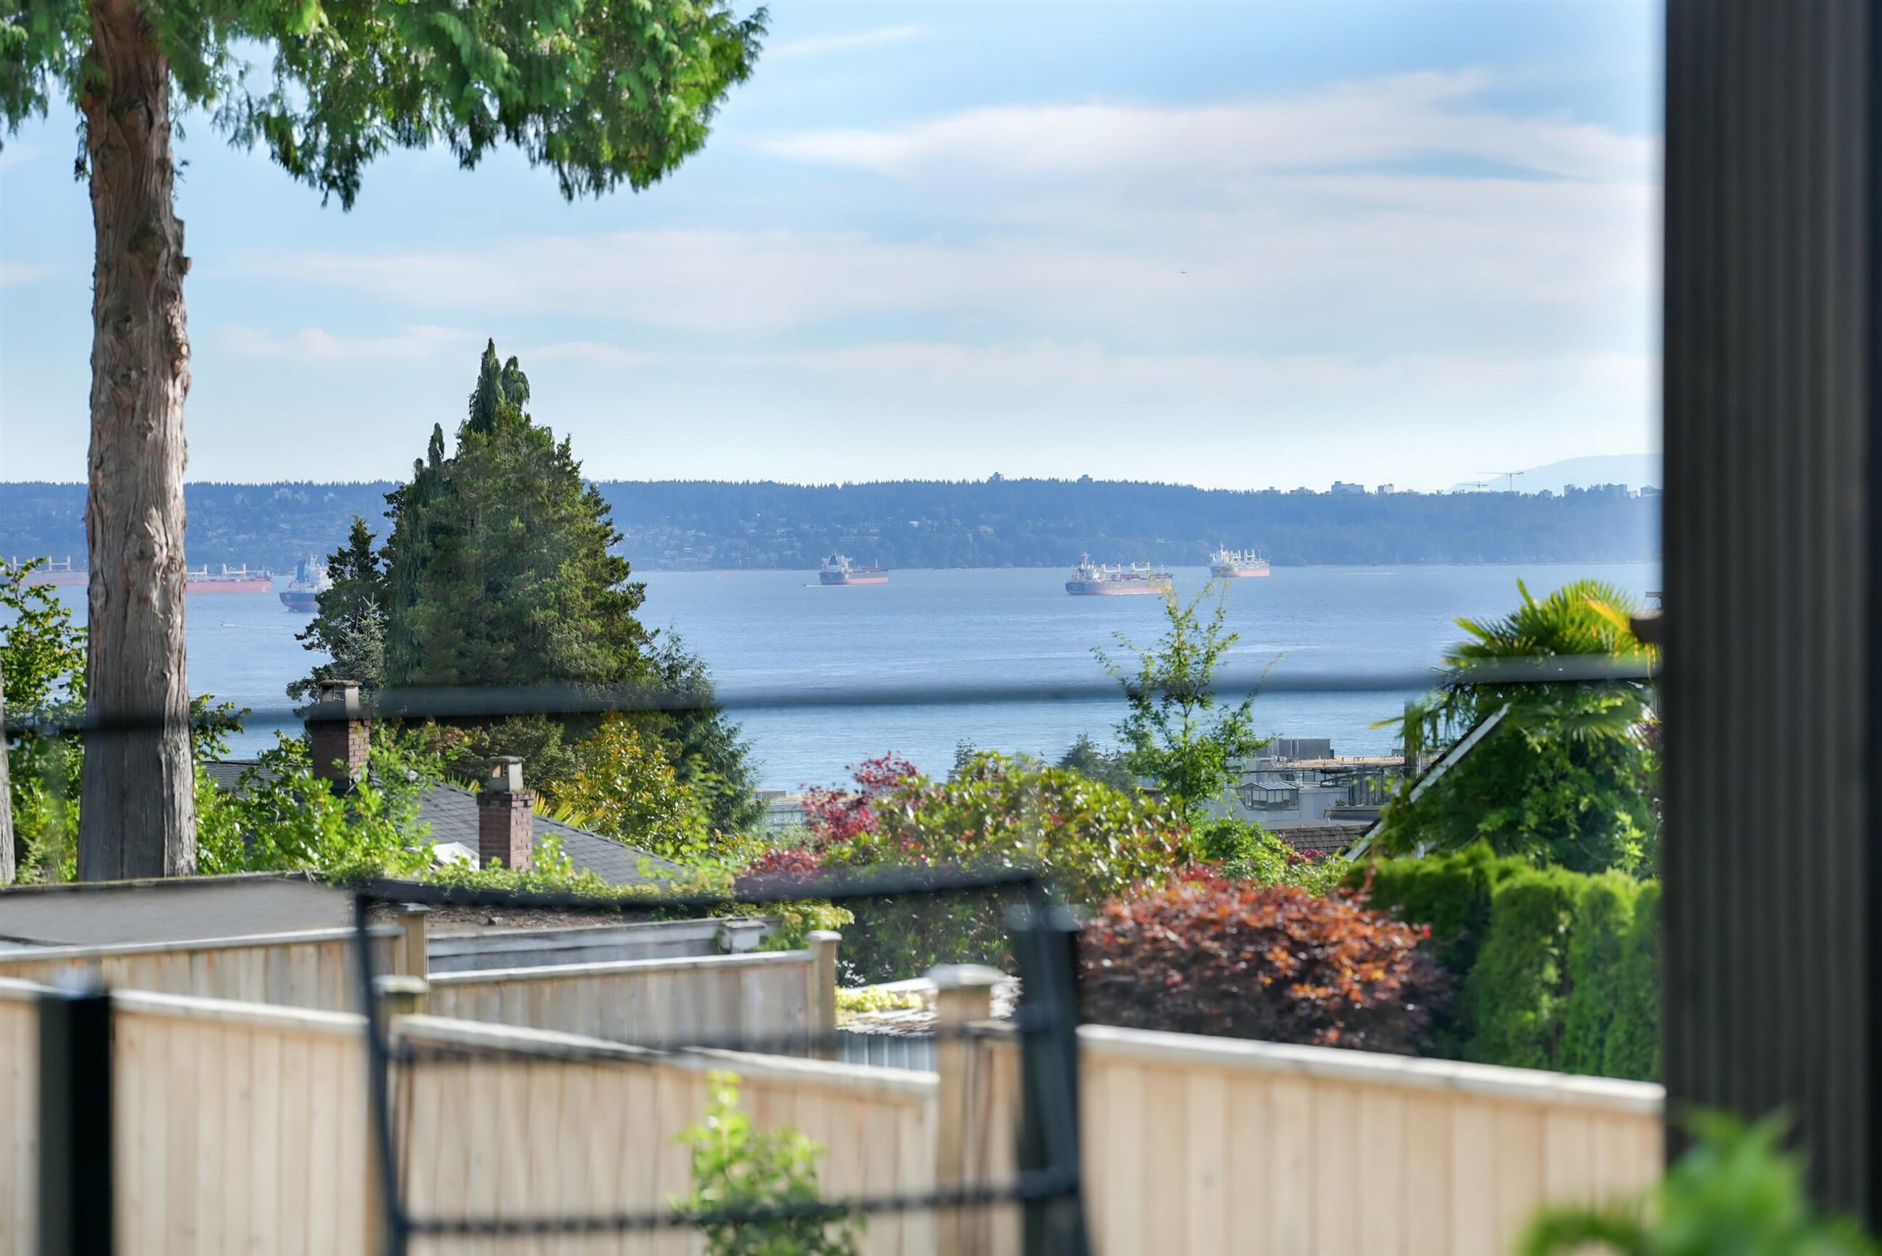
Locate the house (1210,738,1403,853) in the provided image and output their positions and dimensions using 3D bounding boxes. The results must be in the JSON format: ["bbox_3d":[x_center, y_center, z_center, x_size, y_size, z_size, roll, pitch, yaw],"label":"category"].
[{"bbox_3d":[19.113,9.080,285.000,11.500,7.500,9.500,0,1,-14],"label":"house"}]

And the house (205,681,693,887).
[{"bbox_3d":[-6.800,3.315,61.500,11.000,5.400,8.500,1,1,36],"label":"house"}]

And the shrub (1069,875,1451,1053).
[{"bbox_3d":[1.417,2.067,24.000,1.750,1.900,1.600,0,1,0],"label":"shrub"}]

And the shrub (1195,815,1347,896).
[{"bbox_3d":[2.783,1.958,46.000,1.500,1.300,1.400,0,1,0],"label":"shrub"}]

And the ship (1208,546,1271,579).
[{"bbox_3d":[385.720,-85.294,7080.000,31.000,41.000,183.000,0,1,17],"label":"ship"}]

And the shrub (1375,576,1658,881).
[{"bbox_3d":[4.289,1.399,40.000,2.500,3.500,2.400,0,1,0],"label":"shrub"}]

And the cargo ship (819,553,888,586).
[{"bbox_3d":[-97.101,-66.394,6200.000,30.000,37.000,178.000,0,1,14],"label":"cargo ship"}]

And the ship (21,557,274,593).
[{"bbox_3d":[-752.650,-49.896,5250.000,190.000,36.000,32.000,0,1,-14],"label":"ship"}]

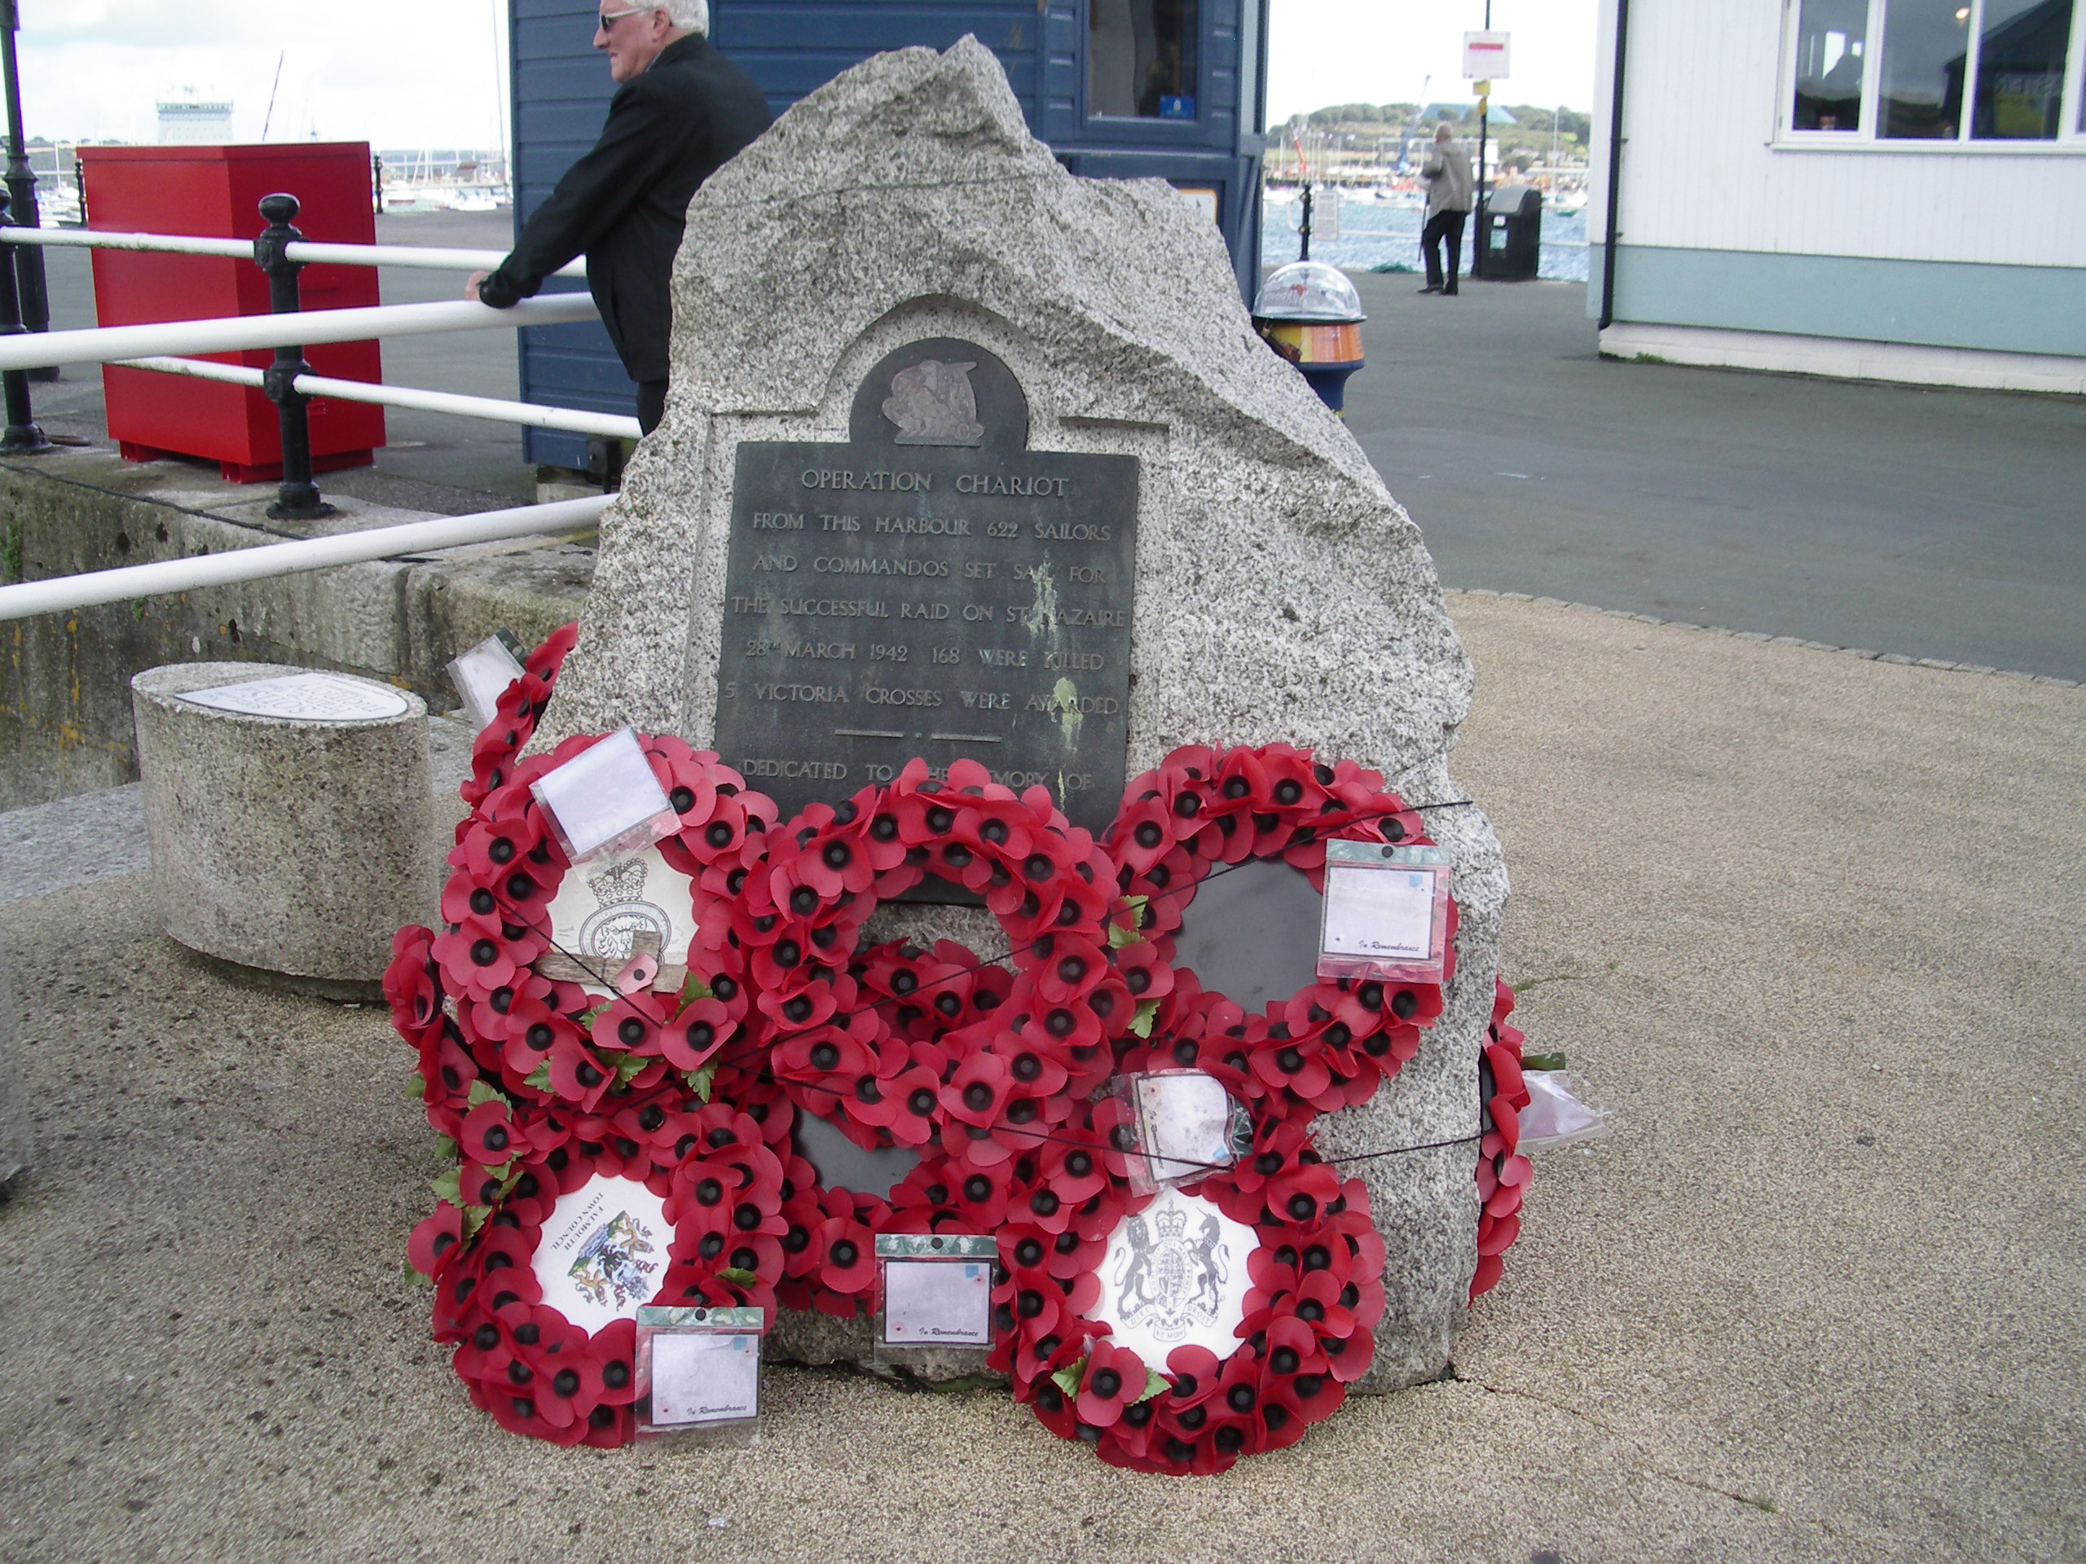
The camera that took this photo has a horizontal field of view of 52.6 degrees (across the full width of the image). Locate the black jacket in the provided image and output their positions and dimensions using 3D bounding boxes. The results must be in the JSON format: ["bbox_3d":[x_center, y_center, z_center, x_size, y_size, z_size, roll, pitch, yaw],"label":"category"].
[{"bbox_3d":[-0.860,-1.137,4.253,0.580,0.700,0.480,9,19,27],"label":"black jacket"}]

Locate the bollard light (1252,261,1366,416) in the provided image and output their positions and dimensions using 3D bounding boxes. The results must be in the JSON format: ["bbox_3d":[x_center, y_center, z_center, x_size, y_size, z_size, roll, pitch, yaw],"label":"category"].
[{"bbox_3d":[0.960,-1.372,7.733,0.430,1.060,0.430,0,17,0],"label":"bollard light"}]

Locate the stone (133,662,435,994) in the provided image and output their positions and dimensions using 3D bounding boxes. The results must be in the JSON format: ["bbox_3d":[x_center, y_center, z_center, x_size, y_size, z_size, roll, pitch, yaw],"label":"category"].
[{"bbox_3d":[-1.400,0.070,3.938,0.670,0.490,0.370,9,19,27],"label":"stone"}]

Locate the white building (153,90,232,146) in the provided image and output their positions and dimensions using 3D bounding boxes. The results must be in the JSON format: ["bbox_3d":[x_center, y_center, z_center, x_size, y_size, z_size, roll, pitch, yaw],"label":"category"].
[{"bbox_3d":[-261.667,-202.654,650.000,23.000,20.000,18.000,-6,18,-20],"label":"white building"}]

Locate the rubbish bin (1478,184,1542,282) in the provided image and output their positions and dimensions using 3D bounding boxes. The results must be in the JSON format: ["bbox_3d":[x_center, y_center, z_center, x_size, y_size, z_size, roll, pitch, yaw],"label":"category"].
[{"bbox_3d":[5.280,-6.216,23.820,0.540,1.060,0.600,11,20,32],"label":"rubbish bin"}]

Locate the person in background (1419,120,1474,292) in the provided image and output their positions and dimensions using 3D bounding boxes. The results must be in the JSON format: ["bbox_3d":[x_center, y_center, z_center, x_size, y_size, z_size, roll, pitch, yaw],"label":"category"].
[{"bbox_3d":[4.080,-5.776,21.237,0.450,1.690,0.500,10,19,29],"label":"person in background"}]

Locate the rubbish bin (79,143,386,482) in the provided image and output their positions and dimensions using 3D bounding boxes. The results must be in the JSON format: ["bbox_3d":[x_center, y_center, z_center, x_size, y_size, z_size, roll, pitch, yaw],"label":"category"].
[{"bbox_3d":[-3.700,-2.122,9.596,1.170,1.420,0.710,12,21,35],"label":"rubbish bin"}]

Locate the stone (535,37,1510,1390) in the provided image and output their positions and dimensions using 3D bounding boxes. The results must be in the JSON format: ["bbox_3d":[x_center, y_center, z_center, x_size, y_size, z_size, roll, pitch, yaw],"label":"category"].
[{"bbox_3d":[-0.040,-0.105,2.632,1.270,1.580,0.600,1,17,3],"label":"stone"}]

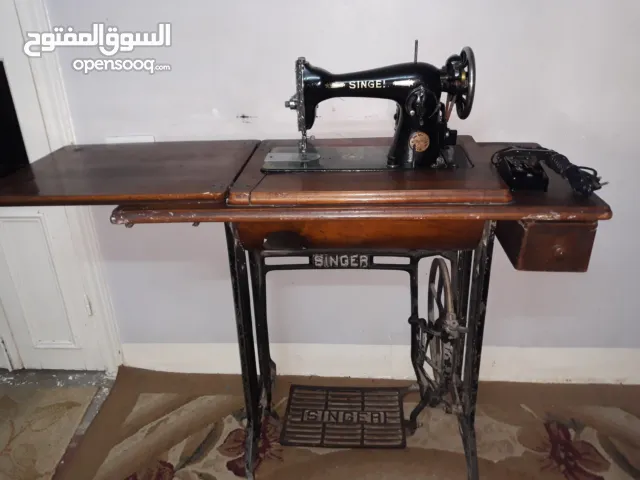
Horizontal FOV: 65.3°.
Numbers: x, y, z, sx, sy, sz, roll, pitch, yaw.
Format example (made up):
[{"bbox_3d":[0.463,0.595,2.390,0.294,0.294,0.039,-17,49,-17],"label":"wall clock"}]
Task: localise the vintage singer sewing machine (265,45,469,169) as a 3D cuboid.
[{"bbox_3d":[0.101,-0.296,1.074,0.451,0.243,0.174,0,27,4],"label":"vintage singer sewing machine"}]

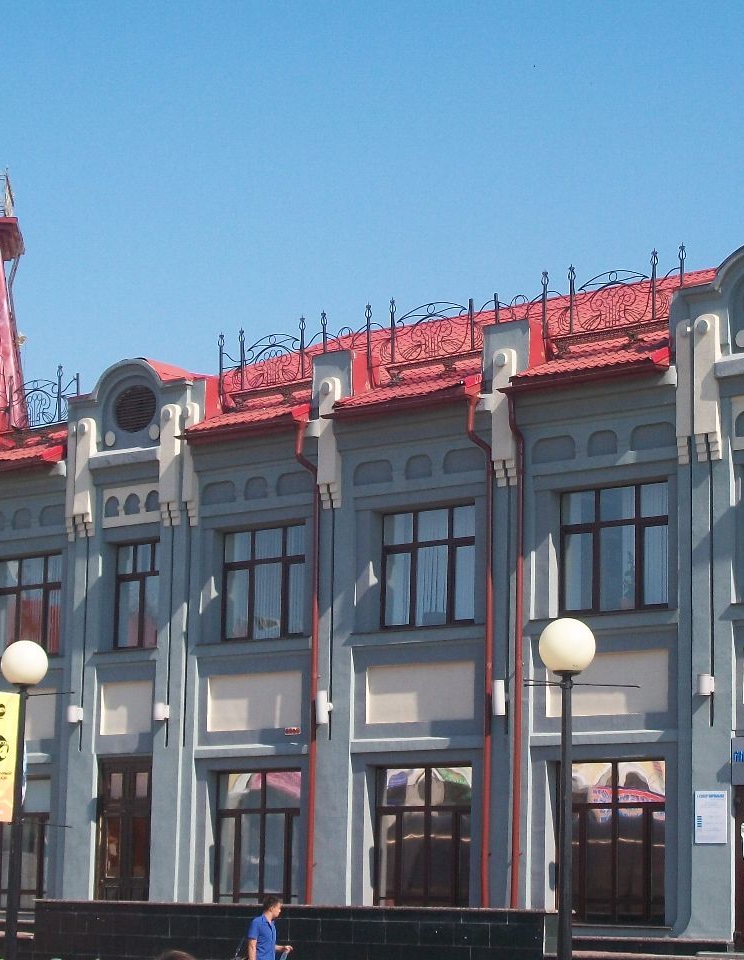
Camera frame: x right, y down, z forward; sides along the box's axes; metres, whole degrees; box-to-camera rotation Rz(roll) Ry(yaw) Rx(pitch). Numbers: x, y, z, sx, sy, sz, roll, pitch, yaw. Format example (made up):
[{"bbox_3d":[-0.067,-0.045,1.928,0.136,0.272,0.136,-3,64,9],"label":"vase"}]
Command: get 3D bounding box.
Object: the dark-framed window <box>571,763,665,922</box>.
[{"bbox_3d":[3.389,5.021,35.954,2.090,2.269,0.150,-7,-13,42],"label":"dark-framed window"}]

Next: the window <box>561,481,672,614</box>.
[{"bbox_3d":[3.400,0.961,35.823,2.003,1.745,0.180,-7,-12,42],"label":"window"}]

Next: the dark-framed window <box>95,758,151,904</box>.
[{"bbox_3d":[-3.927,5.826,41.548,1.329,2.739,0.180,-7,-12,42],"label":"dark-framed window"}]

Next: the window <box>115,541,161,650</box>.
[{"bbox_3d":[-3.750,1.862,42.344,1.308,1.745,0.180,-7,-12,42],"label":"window"}]

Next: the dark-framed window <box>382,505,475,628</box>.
[{"bbox_3d":[0.893,1.282,38.108,2.003,1.755,0.180,-7,-12,42],"label":"dark-framed window"}]

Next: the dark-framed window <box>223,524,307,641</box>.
[{"bbox_3d":[-1.640,1.638,41.303,2.110,1.774,0.150,-7,-13,42],"label":"dark-framed window"}]

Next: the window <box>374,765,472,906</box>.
[{"bbox_3d":[0.808,5.242,37.503,2.013,2.181,0.180,-7,-12,42],"label":"window"}]

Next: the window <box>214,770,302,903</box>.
[{"bbox_3d":[-1.700,5.672,40.620,2.115,2.248,0.150,-7,-13,42],"label":"window"}]

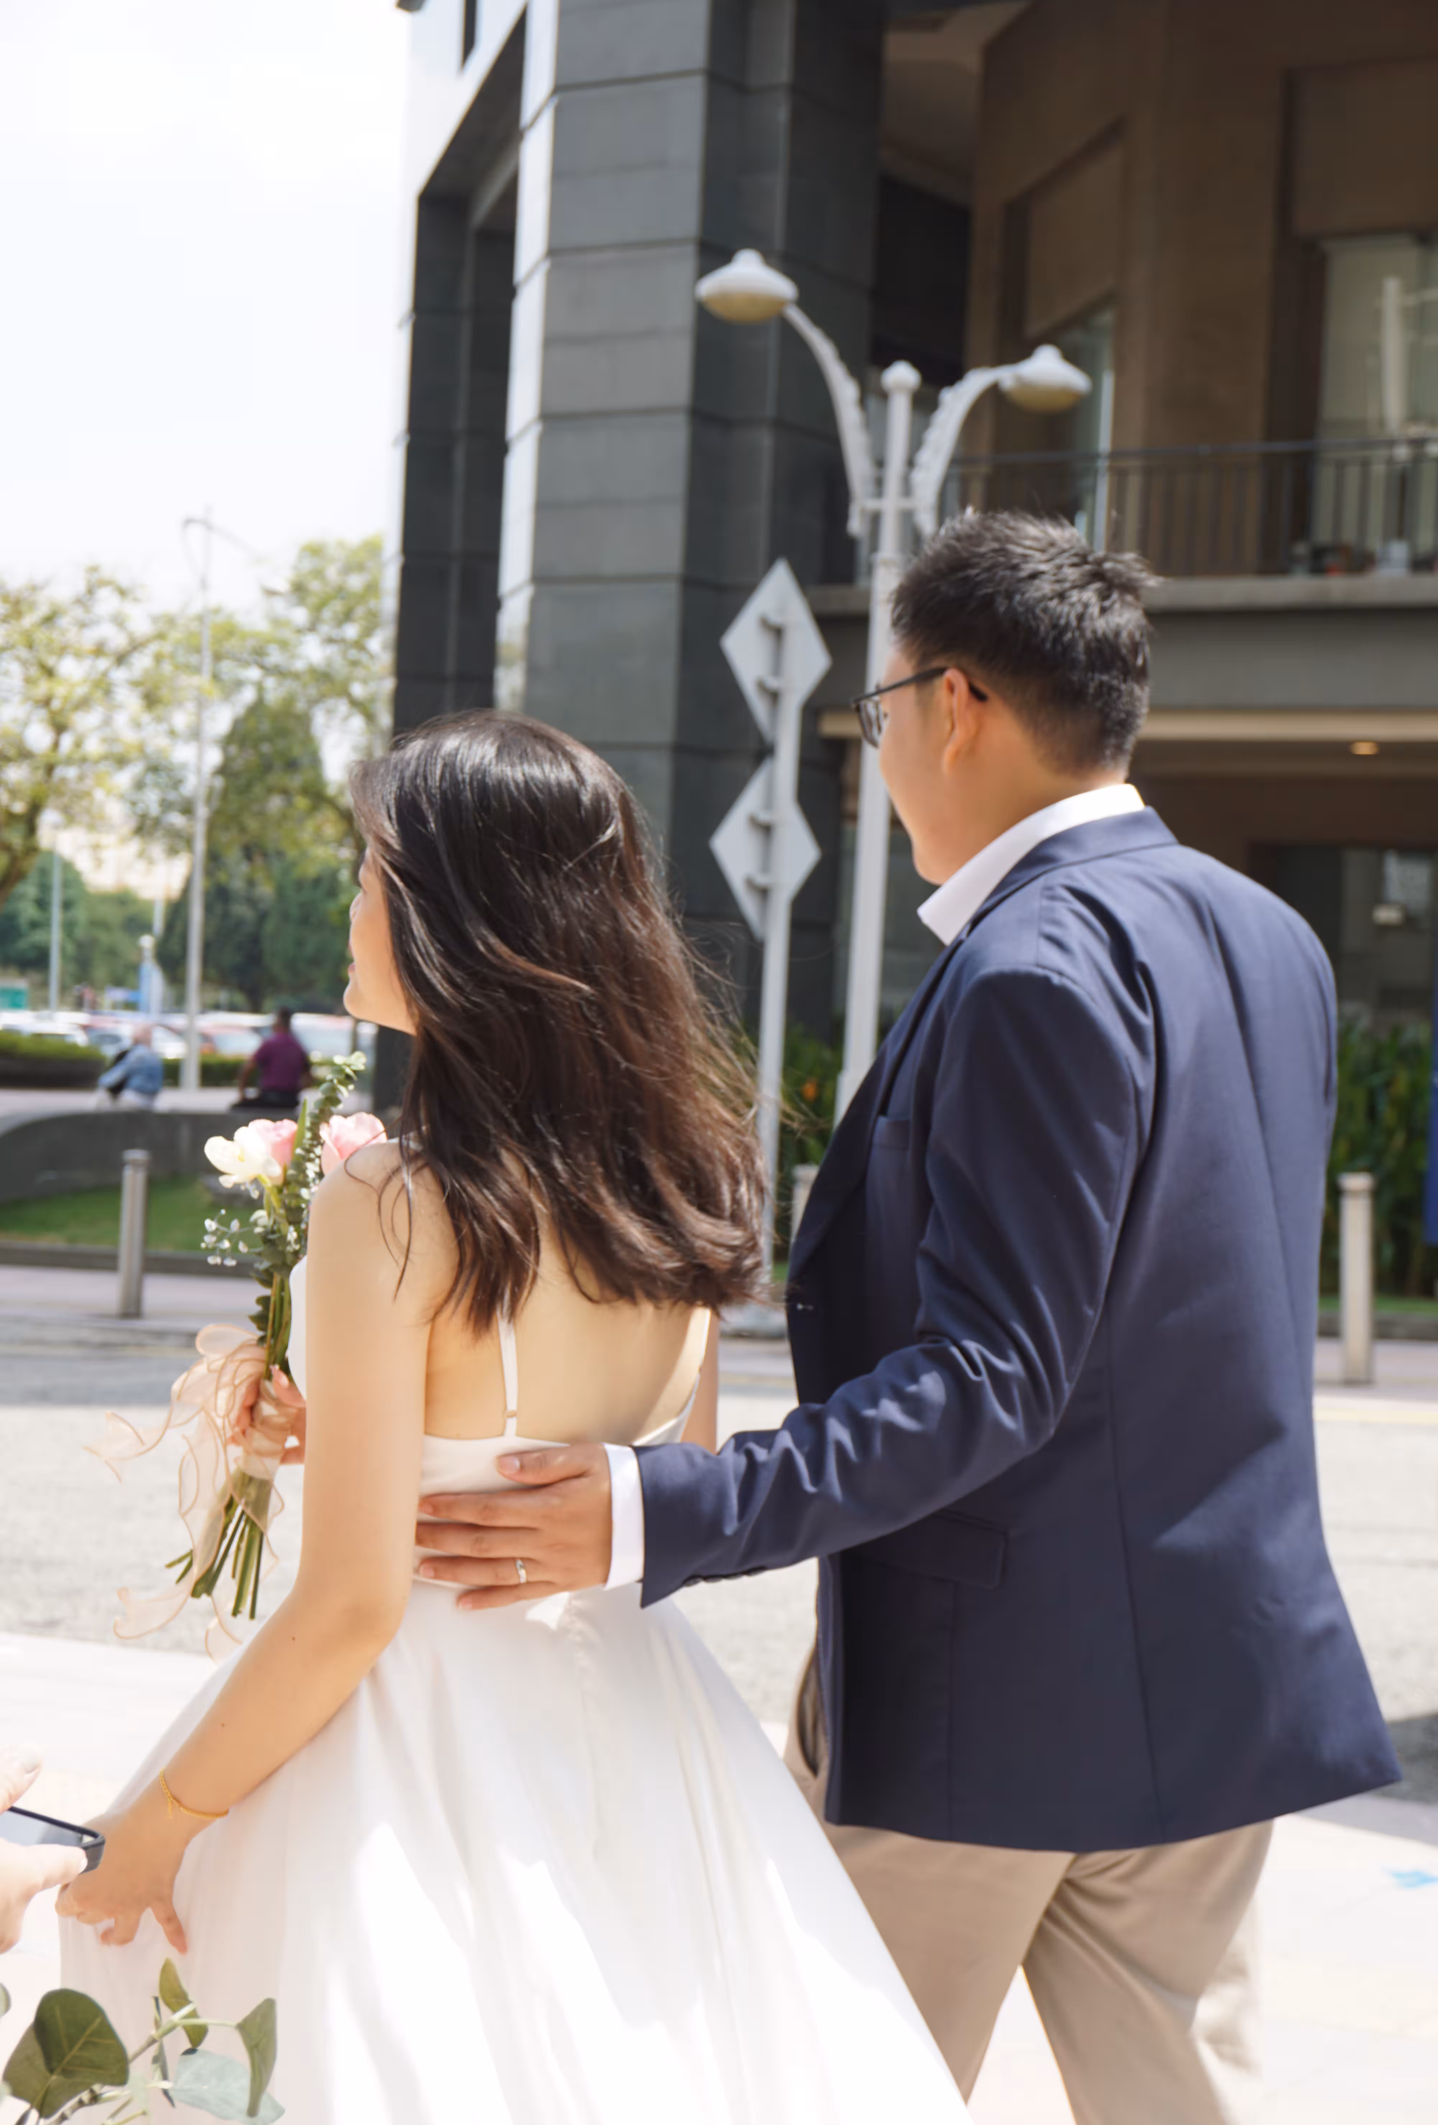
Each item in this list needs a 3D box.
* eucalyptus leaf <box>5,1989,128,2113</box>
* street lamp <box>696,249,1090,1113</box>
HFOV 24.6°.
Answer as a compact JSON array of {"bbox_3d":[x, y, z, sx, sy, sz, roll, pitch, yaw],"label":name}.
[{"bbox_3d":[-0.328,0.496,1.650,0.060,0.065,0.018,20,9,-5],"label":"eucalyptus leaf"},{"bbox_3d":[0.754,-1.276,16.459,0.500,5.100,2.900,4,1,40],"label":"street lamp"}]

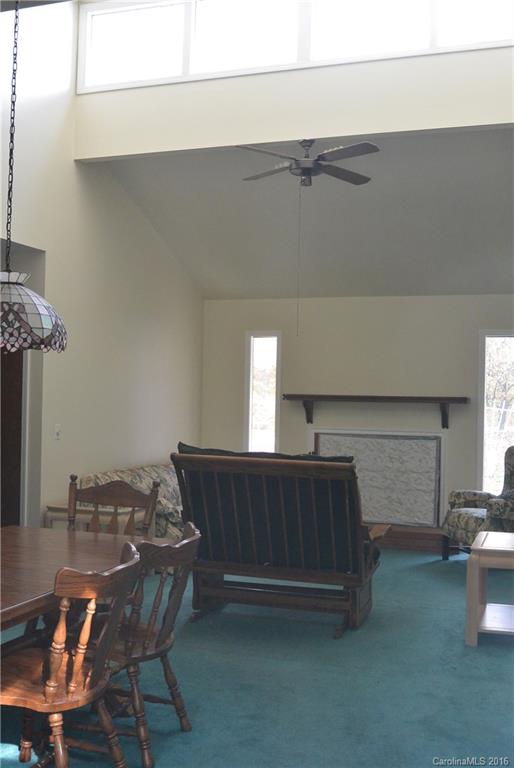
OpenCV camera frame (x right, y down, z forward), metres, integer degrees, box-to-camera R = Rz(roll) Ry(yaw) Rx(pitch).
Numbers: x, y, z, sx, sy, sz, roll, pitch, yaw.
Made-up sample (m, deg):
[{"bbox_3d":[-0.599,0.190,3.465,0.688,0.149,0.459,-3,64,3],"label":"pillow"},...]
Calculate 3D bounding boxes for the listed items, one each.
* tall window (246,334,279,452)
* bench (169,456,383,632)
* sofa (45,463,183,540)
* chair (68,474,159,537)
[{"bbox_3d":[0.059,0.282,9.002,0.390,1.640,0.100,1,-1,19],"label":"tall window"},{"bbox_3d":[0.149,0.993,5.624,1.250,1.040,0.840,1,-1,19],"label":"bench"},{"bbox_3d":[-0.679,1.130,7.665,0.850,0.780,2.000,1,-1,19],"label":"sofa"},{"bbox_3d":[-0.845,0.973,4.162,0.520,1.000,0.540,1,-1,25],"label":"chair"}]

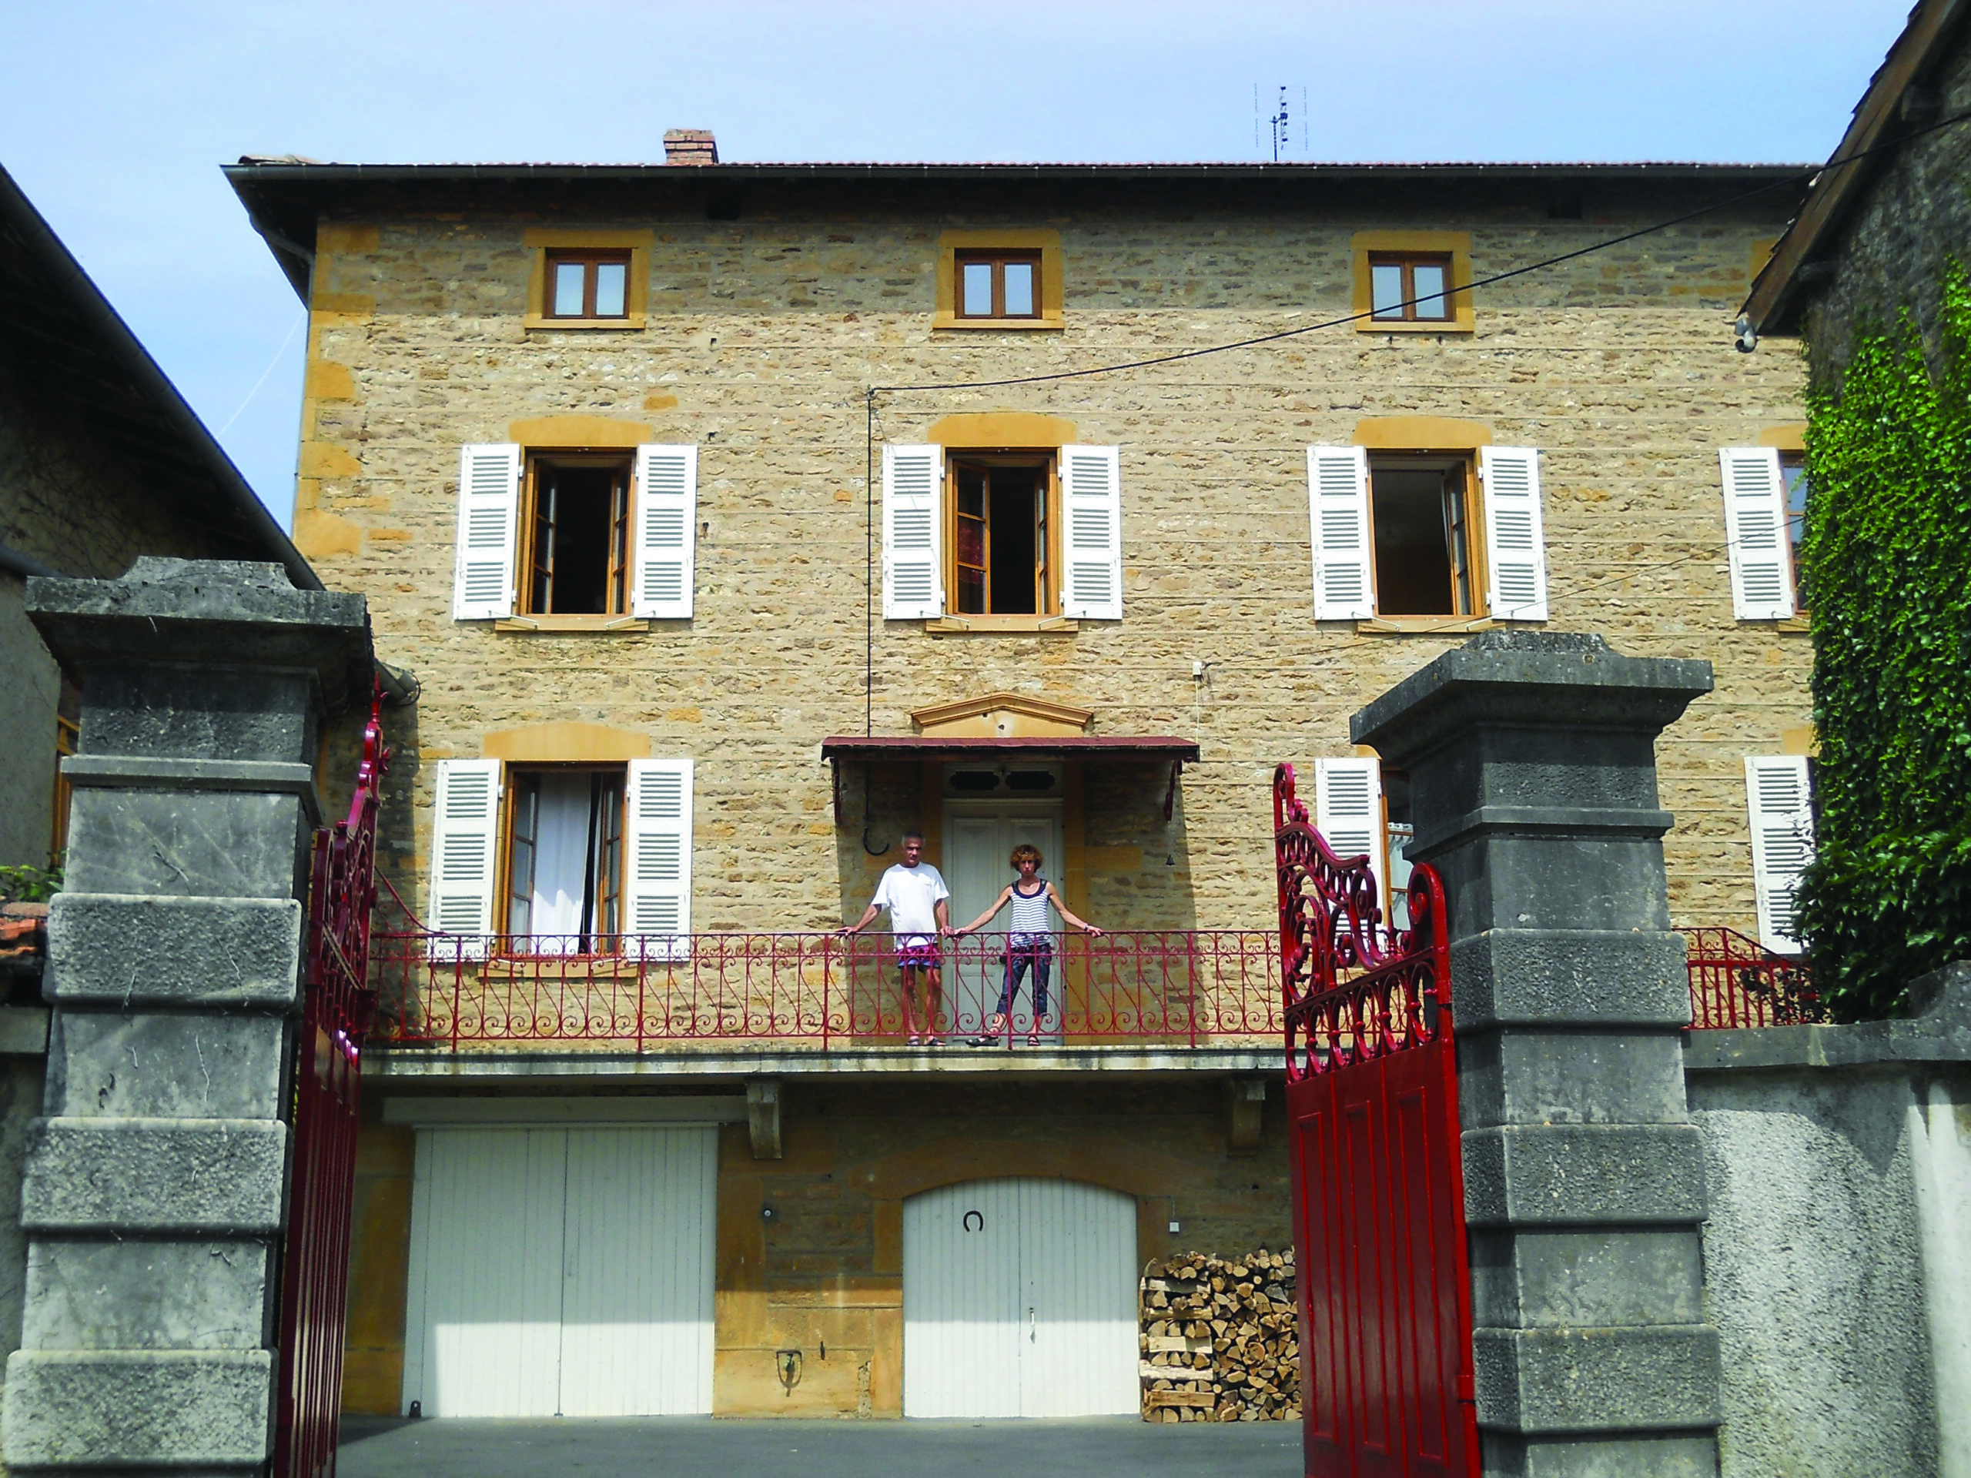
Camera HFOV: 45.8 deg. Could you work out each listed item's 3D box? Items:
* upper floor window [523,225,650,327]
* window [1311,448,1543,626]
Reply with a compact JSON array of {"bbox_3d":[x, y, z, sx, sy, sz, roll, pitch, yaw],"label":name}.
[{"bbox_3d":[-3.624,-4.192,21.292,1.167,0.973,0.180,0,-14,-2],"label":"upper floor window"},{"bbox_3d":[3.957,-1.839,20.881,2.084,1.633,0.180,0,-14,-2],"label":"window"}]

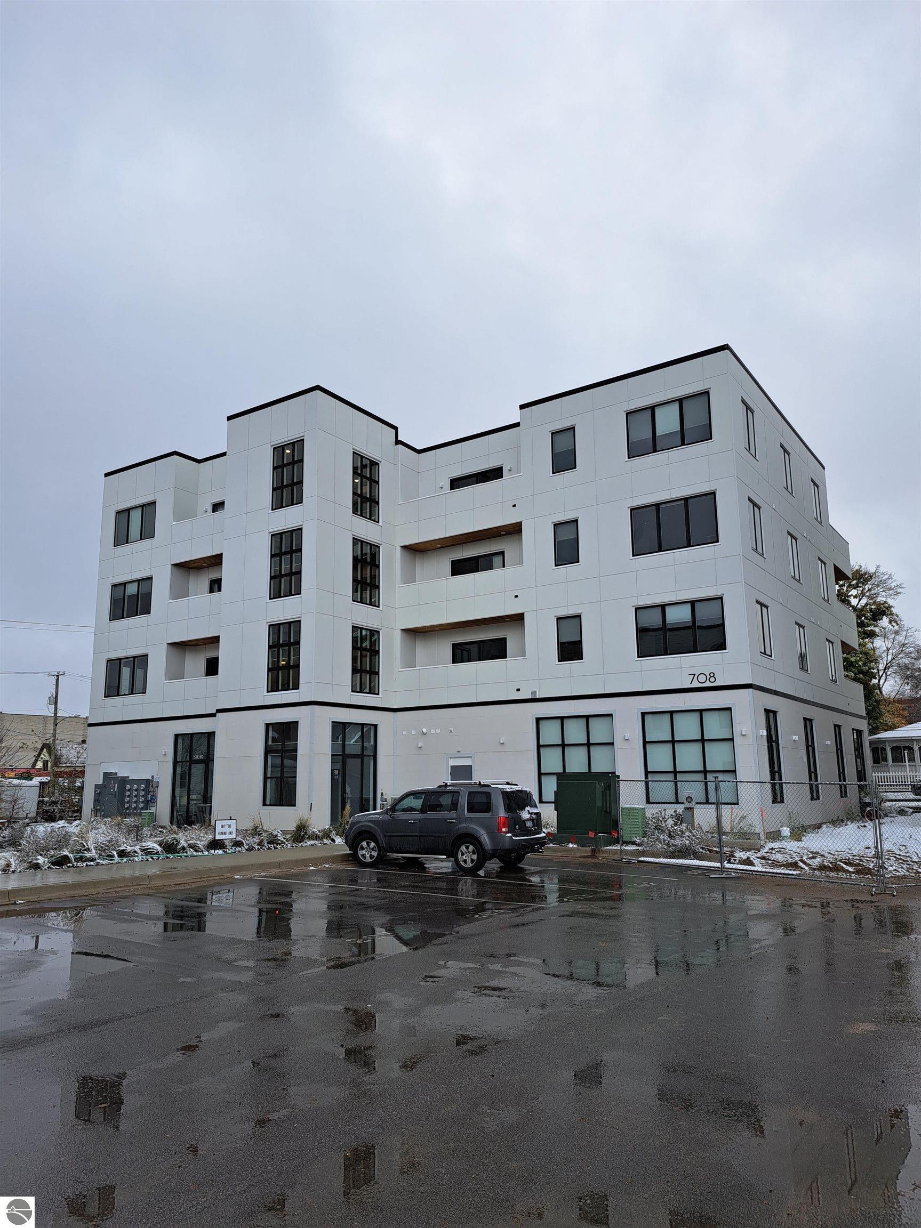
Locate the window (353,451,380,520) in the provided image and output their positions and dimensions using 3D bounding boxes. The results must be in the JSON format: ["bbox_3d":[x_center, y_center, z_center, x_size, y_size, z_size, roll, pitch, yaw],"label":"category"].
[{"bbox_3d":[-3.550,-4.726,32.023,0.120,2.395,1.504,-8,-13,34],"label":"window"}]

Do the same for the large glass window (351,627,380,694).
[{"bbox_3d":[-3.317,1.644,29.724,0.150,2.290,1.450,-8,-13,34],"label":"large glass window"}]

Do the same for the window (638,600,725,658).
[{"bbox_3d":[6.603,0.438,25.611,2.710,1.559,0.150,-8,-13,34],"label":"window"}]

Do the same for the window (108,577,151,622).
[{"bbox_3d":[-13.886,-0.583,35.942,2.851,1.614,0.120,-8,-13,34],"label":"window"}]

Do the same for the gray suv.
[{"bbox_3d":[-0.486,4.934,19.928,4.850,1.870,2.000,-8,-13,31],"label":"gray suv"}]

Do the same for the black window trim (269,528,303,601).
[{"bbox_3d":[-5.984,-1.706,29.391,1.533,2.324,0.150,-8,-13,34],"label":"black window trim"}]

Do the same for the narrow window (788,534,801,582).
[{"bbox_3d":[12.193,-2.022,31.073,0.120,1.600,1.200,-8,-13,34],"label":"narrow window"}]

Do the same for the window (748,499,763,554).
[{"bbox_3d":[9.329,-2.723,26.942,0.120,1.659,1.319,-8,-13,34],"label":"window"}]

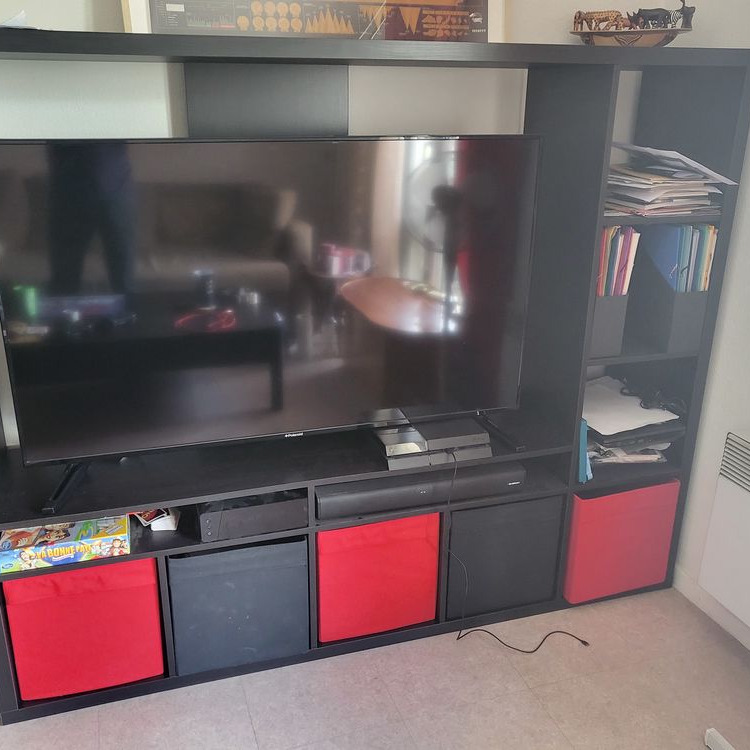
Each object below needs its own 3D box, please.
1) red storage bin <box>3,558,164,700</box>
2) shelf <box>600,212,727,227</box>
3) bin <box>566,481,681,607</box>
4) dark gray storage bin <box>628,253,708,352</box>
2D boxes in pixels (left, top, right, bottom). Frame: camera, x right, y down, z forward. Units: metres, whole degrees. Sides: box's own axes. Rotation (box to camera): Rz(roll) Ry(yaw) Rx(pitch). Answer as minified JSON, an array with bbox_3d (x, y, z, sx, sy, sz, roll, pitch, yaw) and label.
[{"bbox_3d":[-0.716,0.530,1.909,0.328,0.330,0.375,-6,21,-16],"label":"red storage bin"},{"bbox_3d":[0.645,-0.439,1.995,0.340,0.020,0.380,-6,21,-16],"label":"shelf"},{"bbox_3d":[0.644,0.413,2.267,0.328,0.333,0.375,-6,21,-16],"label":"bin"},{"bbox_3d":[0.773,-0.243,2.046,0.100,0.300,0.260,-6,21,-16],"label":"dark gray storage bin"}]

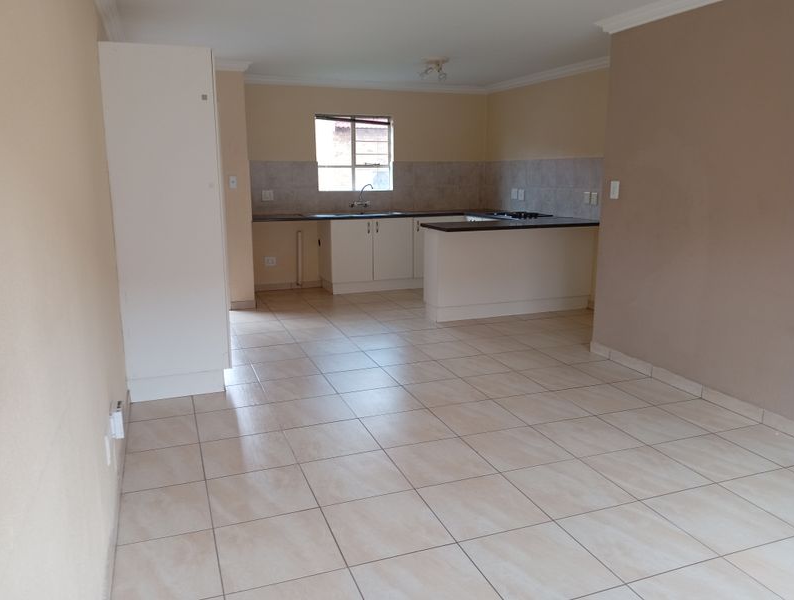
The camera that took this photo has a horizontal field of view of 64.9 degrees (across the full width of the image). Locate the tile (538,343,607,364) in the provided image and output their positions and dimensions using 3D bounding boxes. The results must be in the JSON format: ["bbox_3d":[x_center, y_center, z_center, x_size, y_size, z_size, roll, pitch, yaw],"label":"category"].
[{"bbox_3d":[1.368,0.424,4.835,0.404,0.010,0.430,-4,12,-20],"label":"tile"}]

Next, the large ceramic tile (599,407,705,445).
[{"bbox_3d":[1.489,0.729,3.653,0.447,0.010,0.447,-5,12,-20],"label":"large ceramic tile"}]

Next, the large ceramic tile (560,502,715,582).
[{"bbox_3d":[0.936,0.946,2.466,0.439,0.010,0.439,-4,12,-20],"label":"large ceramic tile"}]

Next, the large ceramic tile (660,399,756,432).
[{"bbox_3d":[1.837,0.684,3.721,0.365,0.010,0.439,-4,12,-20],"label":"large ceramic tile"}]

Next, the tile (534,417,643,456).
[{"bbox_3d":[1.065,0.762,3.500,0.447,0.010,0.447,-5,12,-20],"label":"tile"}]

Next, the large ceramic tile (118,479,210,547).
[{"bbox_3d":[-1.020,0.927,2.746,0.375,0.010,0.447,-5,12,-20],"label":"large ceramic tile"}]

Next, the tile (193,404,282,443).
[{"bbox_3d":[-0.918,0.700,3.596,0.434,0.010,0.434,-5,12,-20],"label":"tile"}]

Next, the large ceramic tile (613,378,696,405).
[{"bbox_3d":[1.661,0.591,4.073,0.353,0.010,0.434,-5,12,-20],"label":"large ceramic tile"}]

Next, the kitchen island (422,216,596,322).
[{"bbox_3d":[1.132,-0.308,6.209,1.713,0.893,0.644,-5,12,-20],"label":"kitchen island"}]

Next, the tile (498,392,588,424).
[{"bbox_3d":[0.909,0.678,3.915,0.447,0.010,0.447,-5,12,-20],"label":"tile"}]

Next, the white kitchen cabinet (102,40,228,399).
[{"bbox_3d":[-1.481,-0.479,4.082,0.625,2.113,0.650,-4,13,-20],"label":"white kitchen cabinet"}]

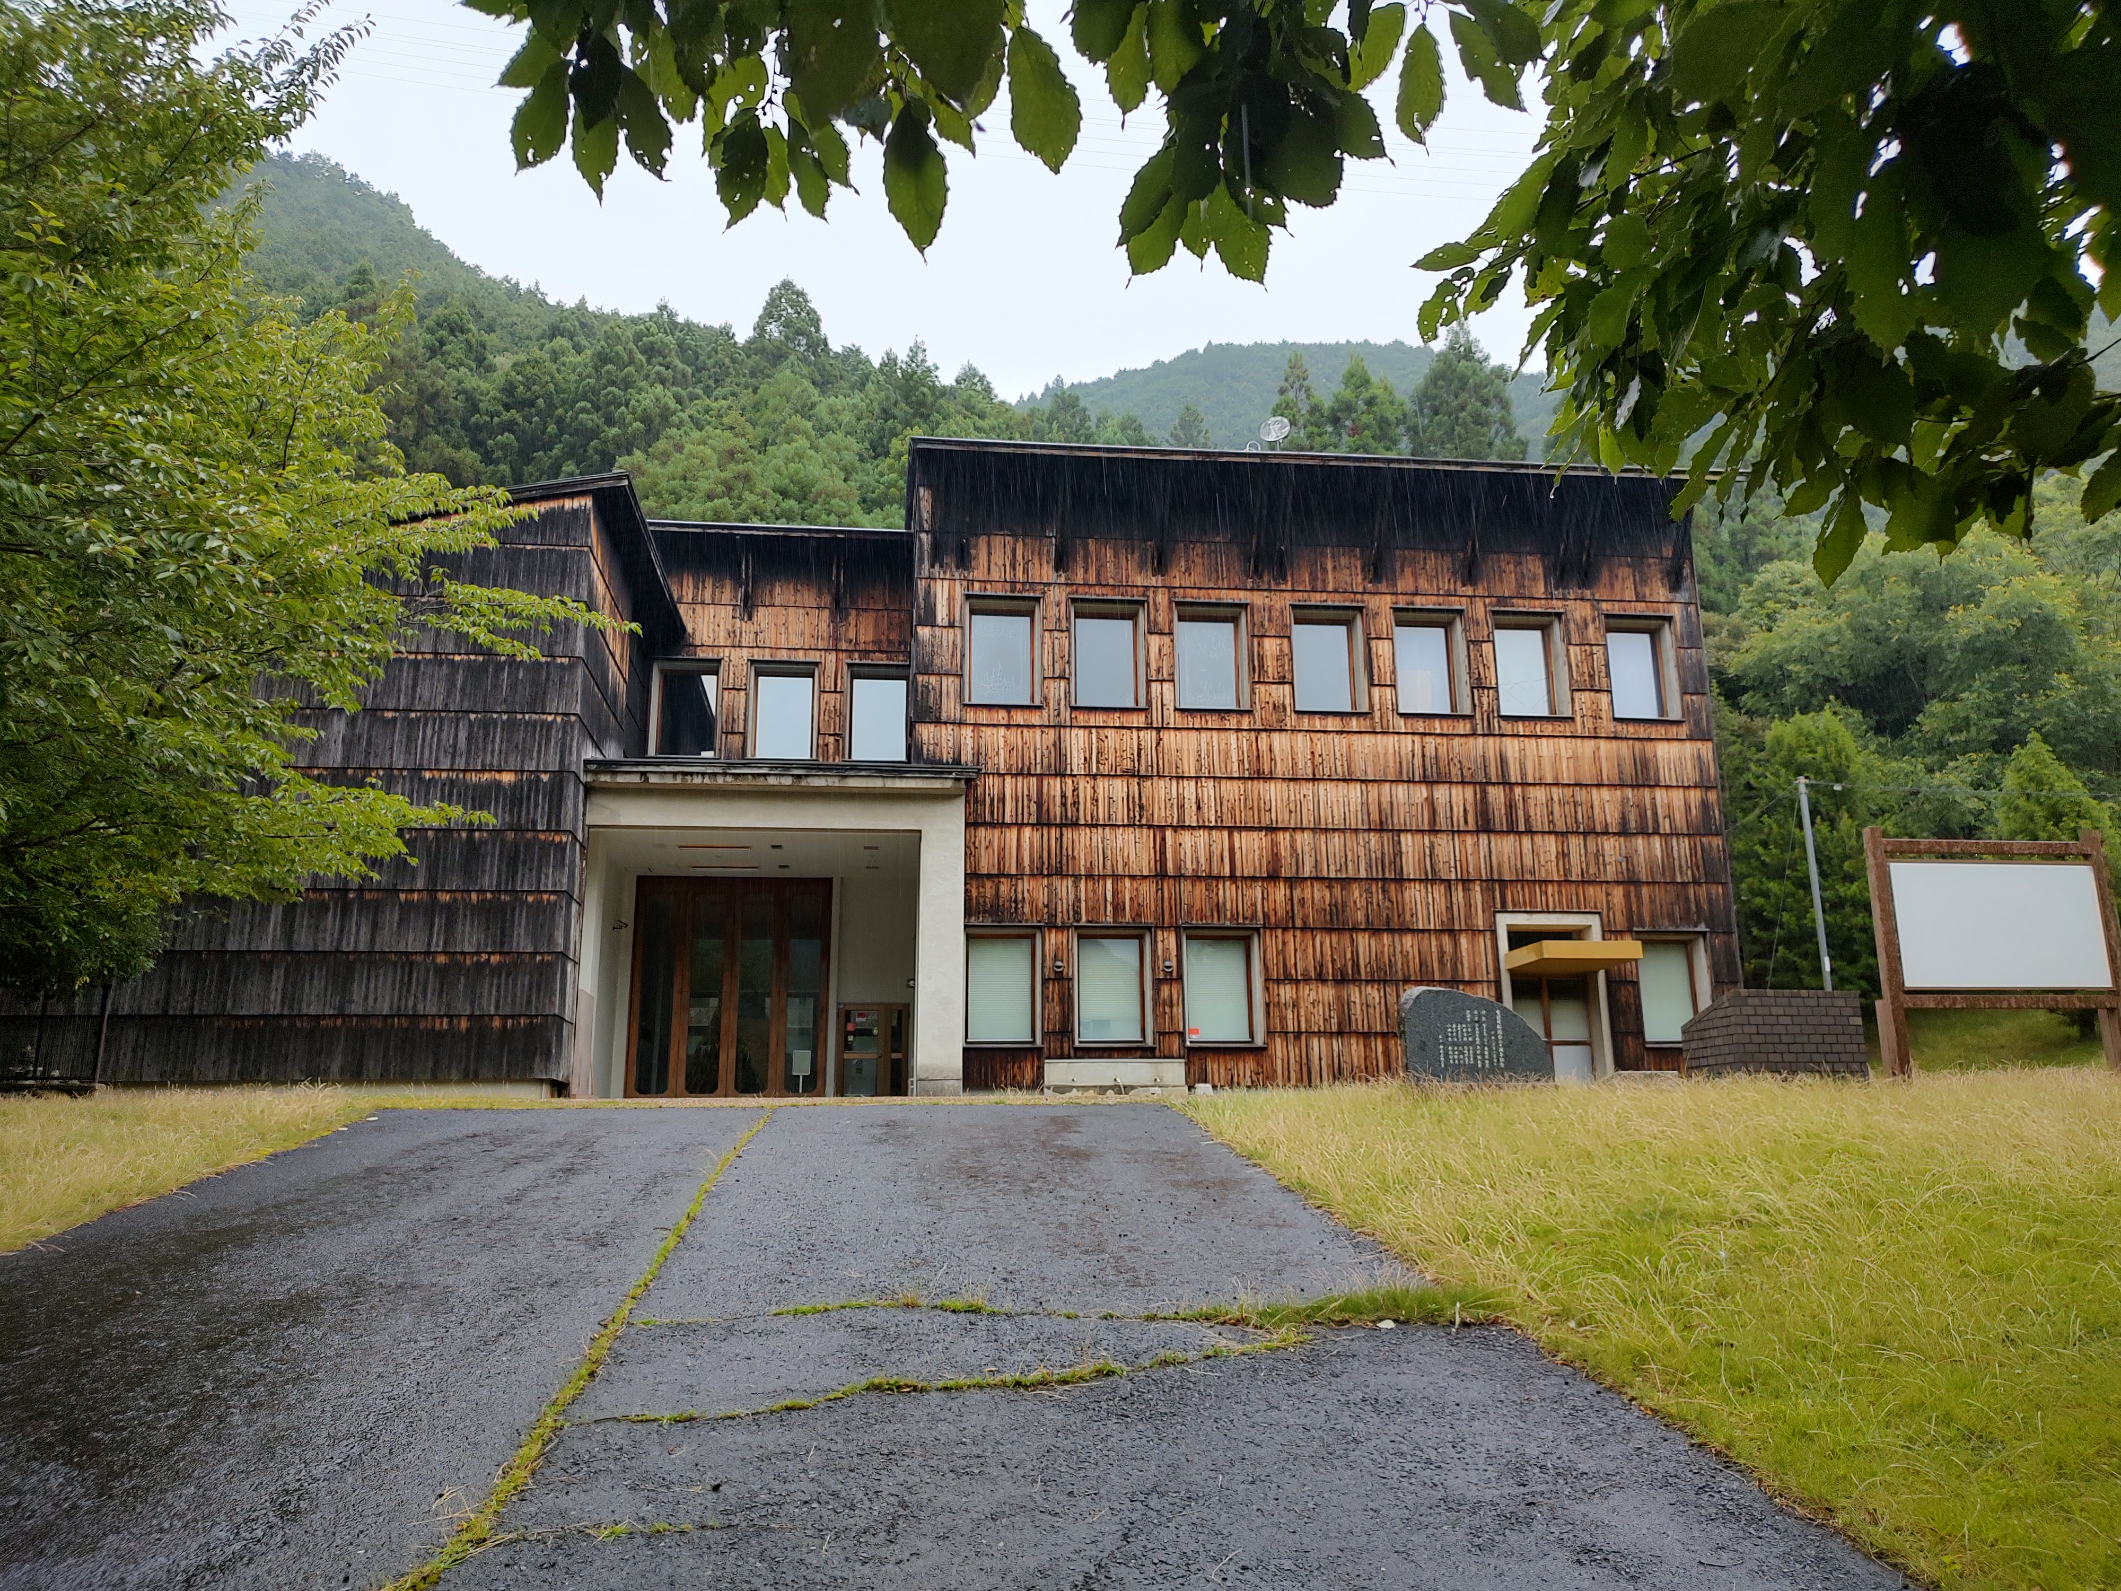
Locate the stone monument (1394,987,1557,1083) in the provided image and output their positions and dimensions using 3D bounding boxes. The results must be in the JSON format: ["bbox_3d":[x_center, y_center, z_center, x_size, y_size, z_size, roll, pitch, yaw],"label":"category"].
[{"bbox_3d":[4.248,2.515,15.184,1.565,1.031,0.350,1,-13,-6],"label":"stone monument"}]

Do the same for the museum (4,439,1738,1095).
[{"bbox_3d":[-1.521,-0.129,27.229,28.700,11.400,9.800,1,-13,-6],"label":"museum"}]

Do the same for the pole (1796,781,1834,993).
[{"bbox_3d":[13.580,2.317,26.251,0.150,5.471,0.150,1,-13,-6],"label":"pole"}]

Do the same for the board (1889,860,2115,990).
[{"bbox_3d":[8.616,1.208,13.500,2.051,1.153,0.080,1,-13,-6],"label":"board"}]

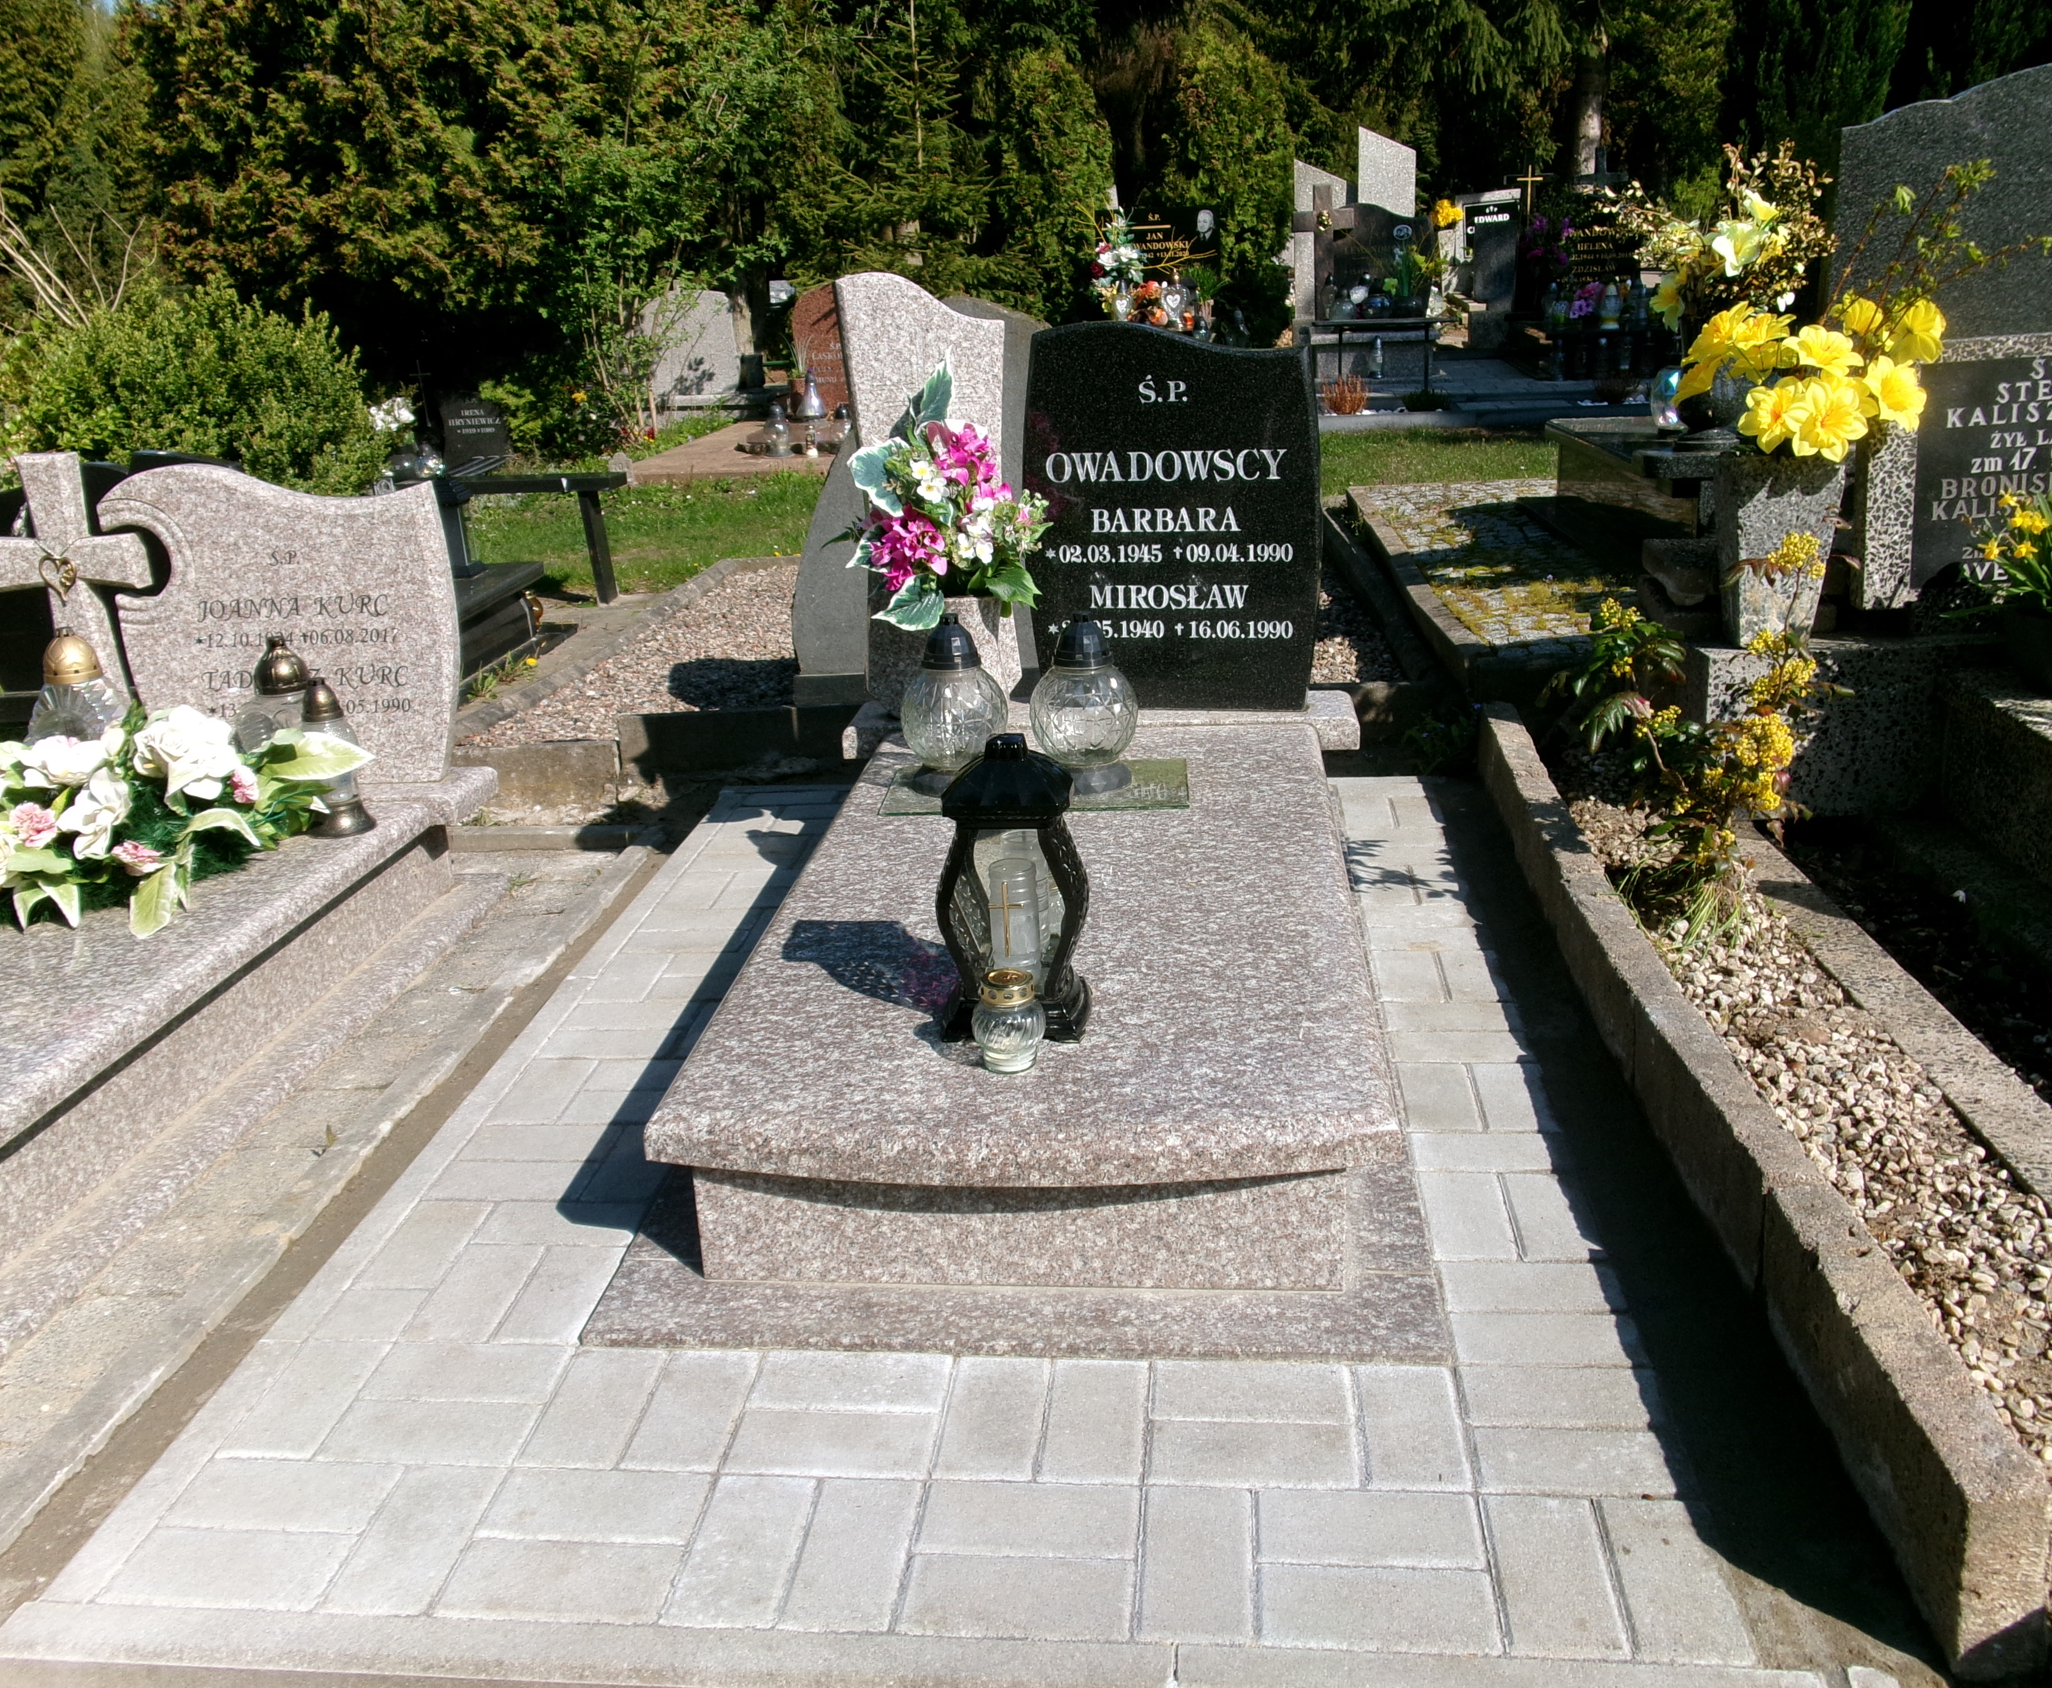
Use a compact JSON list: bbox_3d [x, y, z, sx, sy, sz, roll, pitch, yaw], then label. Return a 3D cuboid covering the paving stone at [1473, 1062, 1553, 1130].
[{"bbox_3d":[0.654,0.367,2.443,0.100,0.060,0.200,-1,19,6],"label":"paving stone"}]

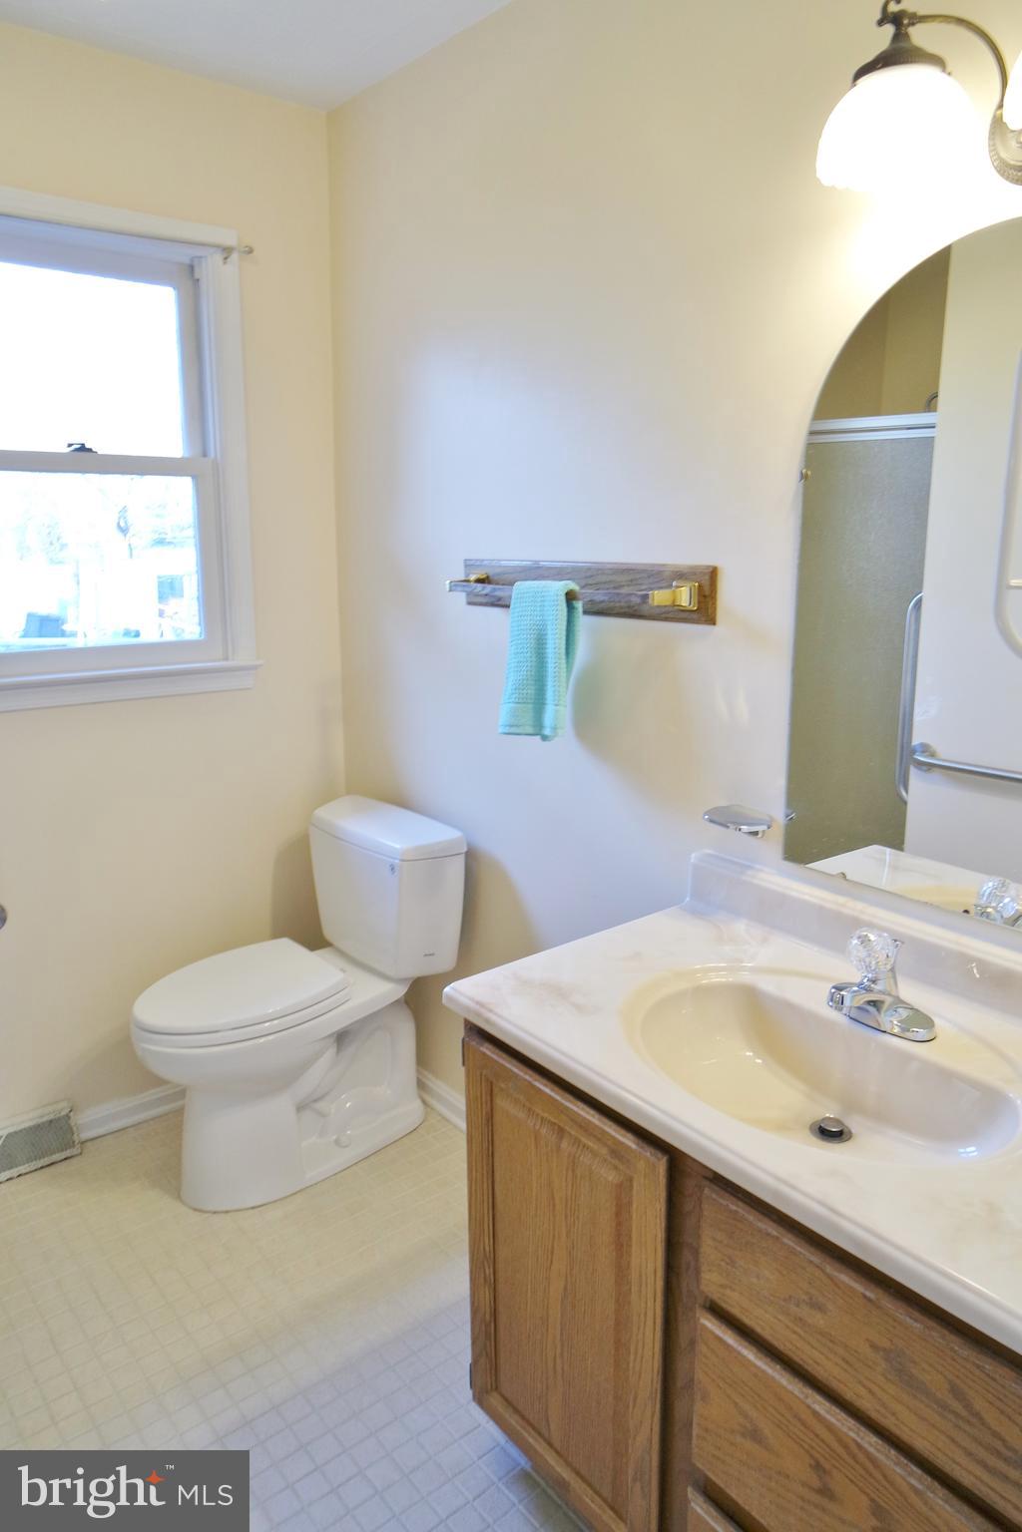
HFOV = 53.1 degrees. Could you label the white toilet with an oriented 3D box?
[{"bbox_3d":[-0.520,0.550,2.395,0.718,0.772,0.462,-10,17,-38],"label":"white toilet"}]

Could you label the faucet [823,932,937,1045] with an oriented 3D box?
[{"bbox_3d":[0.474,0.284,1.359,0.143,0.135,0.162,-10,17,-38],"label":"faucet"}]

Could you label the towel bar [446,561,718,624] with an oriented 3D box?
[{"bbox_3d":[0.079,-0.338,1.950,0.116,0.098,0.706,-10,17,-38],"label":"towel bar"}]

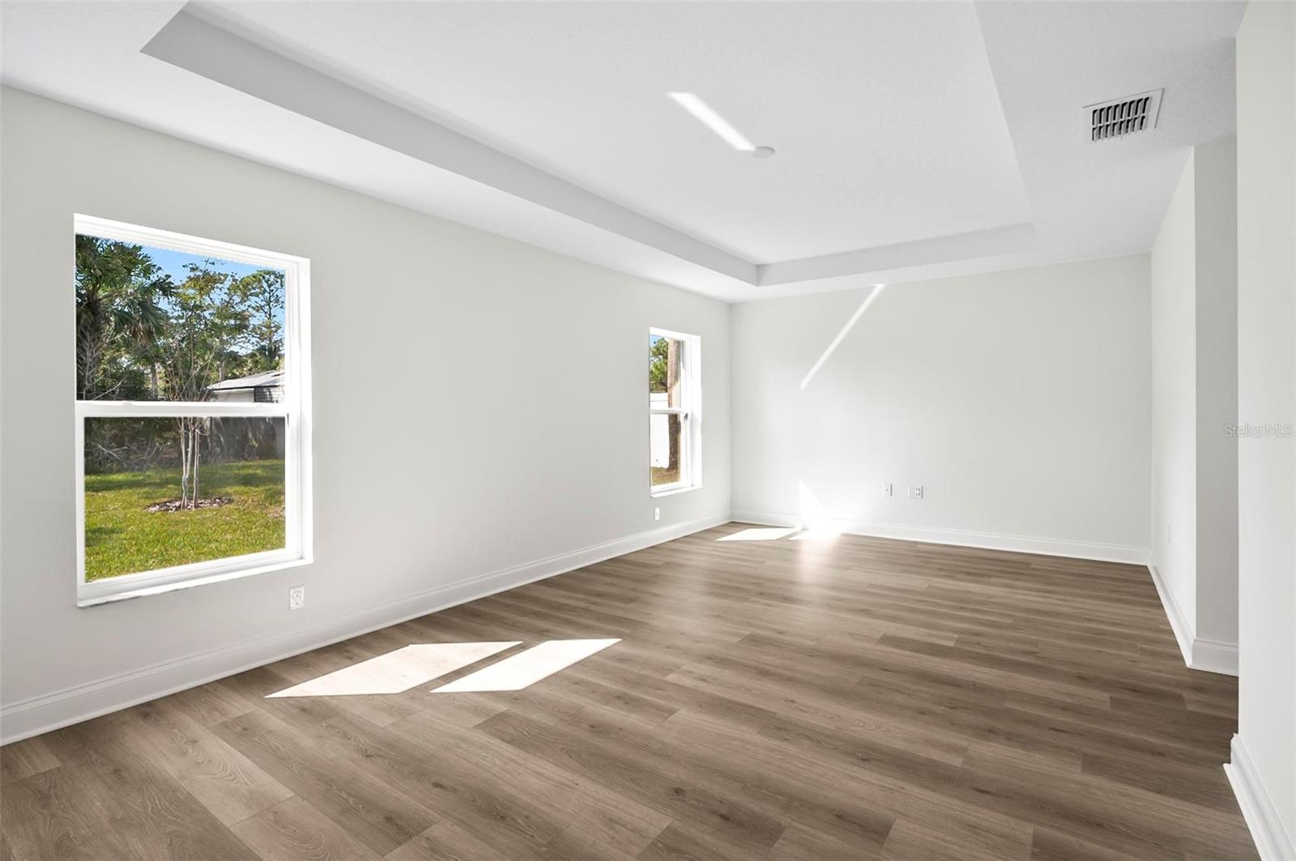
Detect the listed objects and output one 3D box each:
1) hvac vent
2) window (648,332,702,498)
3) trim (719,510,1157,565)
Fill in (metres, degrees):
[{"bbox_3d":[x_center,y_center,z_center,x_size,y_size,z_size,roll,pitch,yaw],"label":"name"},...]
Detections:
[{"bbox_3d":[1.982,-1.300,2.415,0.230,0.030,0.380,1,2,38],"label":"hvac vent"},{"bbox_3d":[0.255,-0.180,5.713,0.120,1.574,0.879,1,2,38],"label":"window"},{"bbox_3d":[2.435,0.983,5.478,3.560,0.140,0.030,1,2,33],"label":"trim"}]

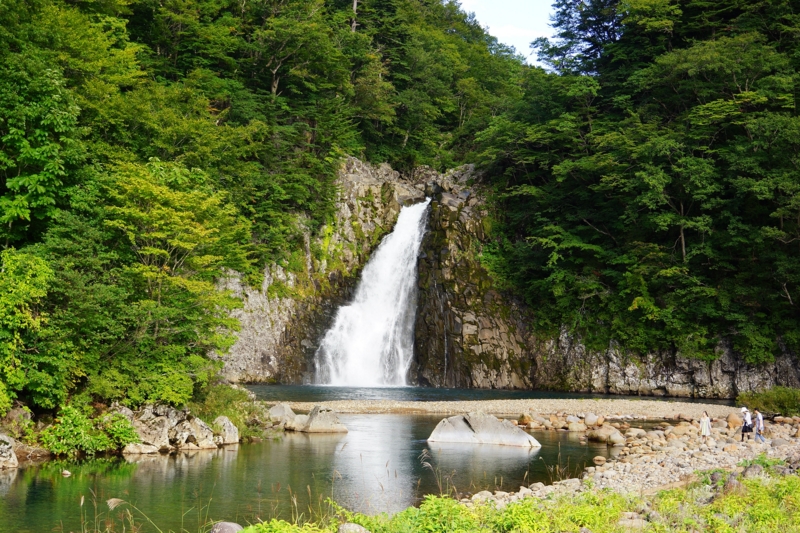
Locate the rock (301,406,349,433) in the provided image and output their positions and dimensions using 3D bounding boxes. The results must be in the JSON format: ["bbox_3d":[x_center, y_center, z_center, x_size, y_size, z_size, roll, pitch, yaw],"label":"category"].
[{"bbox_3d":[-4.588,9.313,86.400,2.850,1.570,1.900,0,-4,0],"label":"rock"}]

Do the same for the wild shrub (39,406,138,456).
[{"bbox_3d":[-14.306,7.578,65.300,4.500,2.250,2.600,0,-4,0],"label":"wild shrub"}]

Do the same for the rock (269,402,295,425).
[{"bbox_3d":[-7.552,9.472,91.000,1.800,1.500,1.500,0,-4,0],"label":"rock"}]

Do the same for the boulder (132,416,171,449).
[{"bbox_3d":[-12.084,8.080,69.000,1.850,1.550,1.500,0,-4,0],"label":"boulder"}]

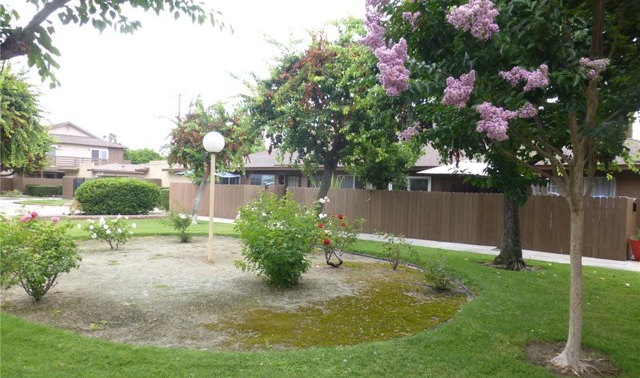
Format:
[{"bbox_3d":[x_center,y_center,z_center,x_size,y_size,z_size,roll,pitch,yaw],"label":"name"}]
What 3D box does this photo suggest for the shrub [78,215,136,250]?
[{"bbox_3d":[-5.460,1.118,11.400,1.450,0.874,1.200,0,1,-26],"label":"shrub"}]

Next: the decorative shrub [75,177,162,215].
[{"bbox_3d":[-10.269,0.355,22.500,4.200,1.876,3.200,2,2,40],"label":"decorative shrub"}]

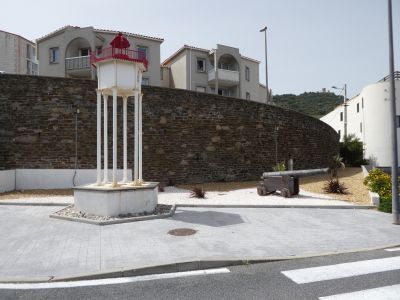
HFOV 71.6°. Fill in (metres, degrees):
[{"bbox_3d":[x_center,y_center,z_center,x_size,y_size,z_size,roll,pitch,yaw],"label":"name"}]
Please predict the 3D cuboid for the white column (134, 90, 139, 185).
[{"bbox_3d":[-1.926,-0.370,8.469,0.125,2.916,0.125,0,-1,0],"label":"white column"}]

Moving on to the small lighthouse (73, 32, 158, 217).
[{"bbox_3d":[-2.504,-0.958,8.789,2.344,5.490,2.707,0,-1,-2],"label":"small lighthouse"}]

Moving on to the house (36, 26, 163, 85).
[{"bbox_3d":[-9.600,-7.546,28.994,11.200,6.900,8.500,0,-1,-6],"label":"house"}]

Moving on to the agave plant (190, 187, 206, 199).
[{"bbox_3d":[-0.060,1.557,10.382,0.590,0.430,0.590,0,-1,0],"label":"agave plant"}]

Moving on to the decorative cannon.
[{"bbox_3d":[3.500,1.216,10.336,2.500,1.080,0.850,0,-1,32],"label":"decorative cannon"}]

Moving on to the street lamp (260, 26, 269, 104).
[{"bbox_3d":[4.781,-5.947,20.774,0.200,6.200,0.650,0,-1,-30],"label":"street lamp"}]

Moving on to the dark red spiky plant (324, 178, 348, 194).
[{"bbox_3d":[5.500,1.459,11.133,0.870,0.620,0.870,0,-1,0],"label":"dark red spiky plant"}]

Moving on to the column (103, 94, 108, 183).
[{"bbox_3d":[-3.082,-0.362,9.094,0.125,2.916,0.125,0,-1,0],"label":"column"}]

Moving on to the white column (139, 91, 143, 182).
[{"bbox_3d":[-1.945,-0.362,9.126,0.125,2.916,0.125,0,-1,0],"label":"white column"}]

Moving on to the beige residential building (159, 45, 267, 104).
[{"bbox_3d":[1.300,-7.115,31.589,9.800,6.600,7.500,0,-1,-30],"label":"beige residential building"}]

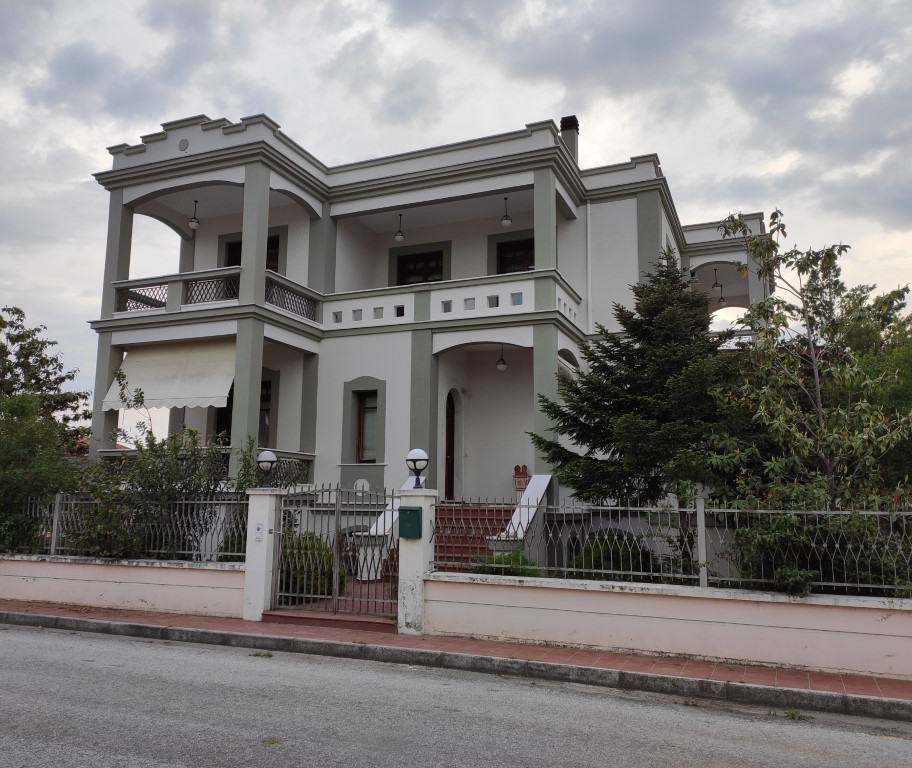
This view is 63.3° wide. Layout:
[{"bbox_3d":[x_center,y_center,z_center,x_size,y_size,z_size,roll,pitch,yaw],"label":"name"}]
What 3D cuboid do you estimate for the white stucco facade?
[{"bbox_3d":[1.298,-0.408,20.116,13.740,9.630,15.296,-3,-9,22],"label":"white stucco facade"}]

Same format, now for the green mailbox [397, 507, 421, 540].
[{"bbox_3d":[-0.551,1.641,8.760,0.257,0.375,0.085,-3,-9,21],"label":"green mailbox"}]

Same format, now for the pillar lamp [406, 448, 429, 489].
[{"bbox_3d":[-0.471,1.035,9.033,0.269,0.482,0.269,0,-8,0],"label":"pillar lamp"}]

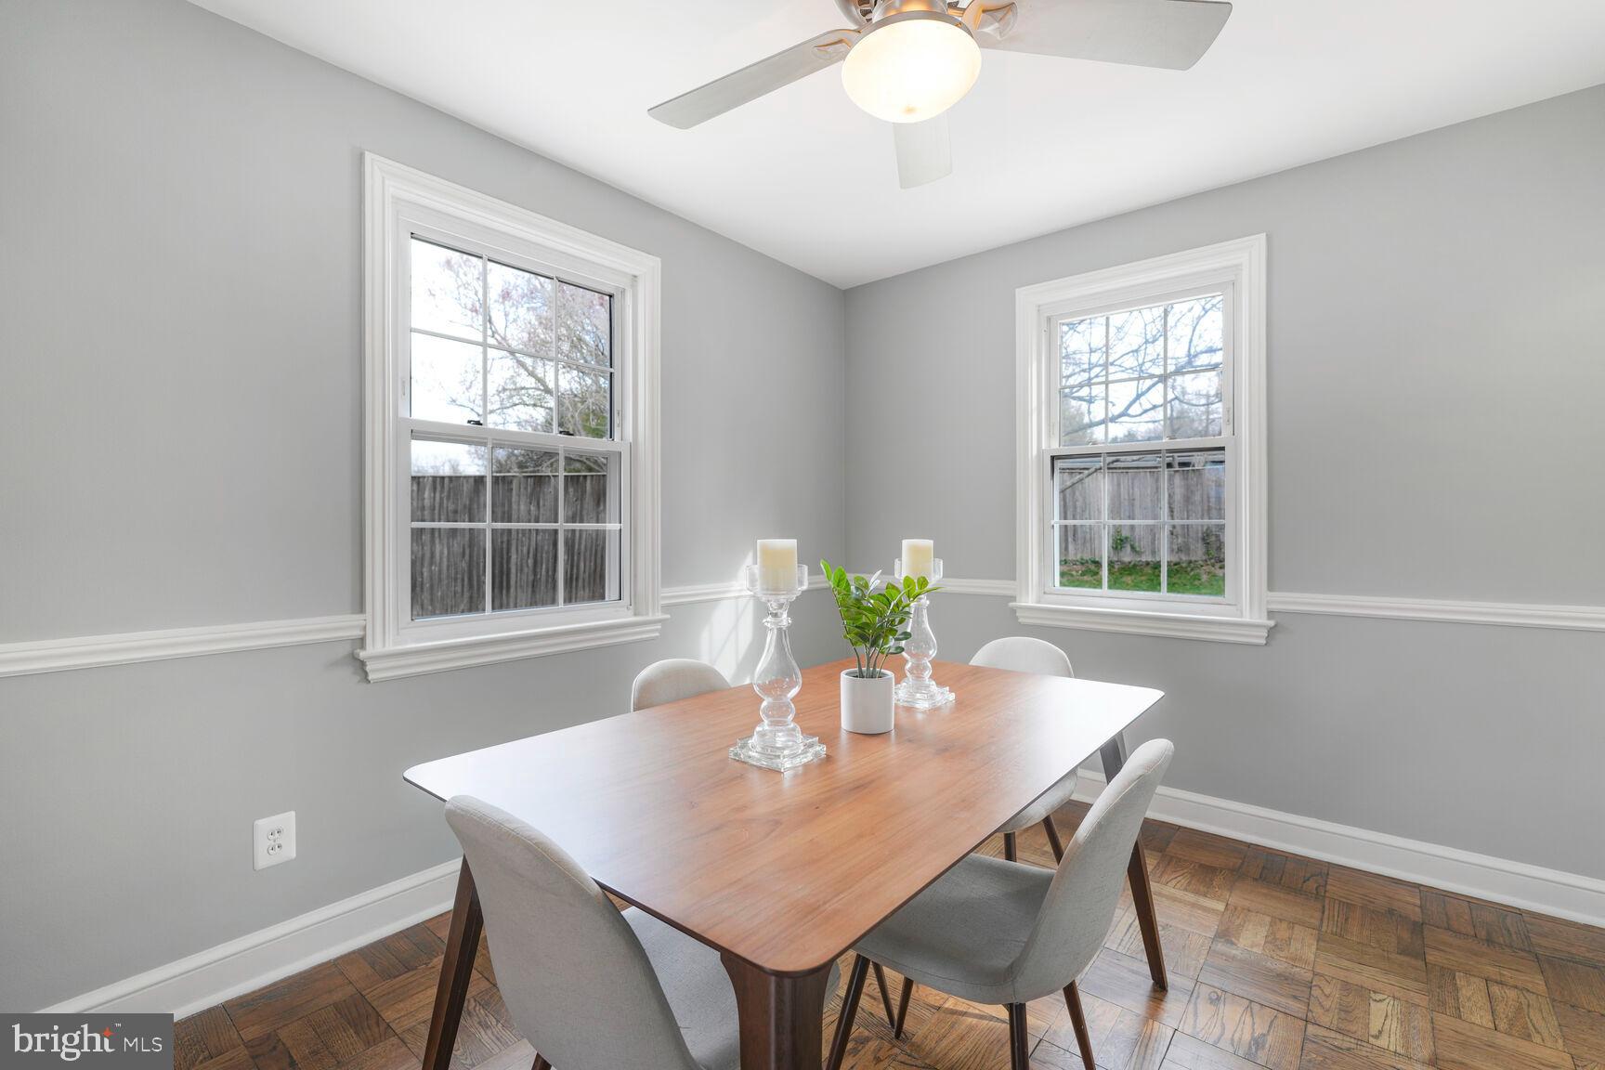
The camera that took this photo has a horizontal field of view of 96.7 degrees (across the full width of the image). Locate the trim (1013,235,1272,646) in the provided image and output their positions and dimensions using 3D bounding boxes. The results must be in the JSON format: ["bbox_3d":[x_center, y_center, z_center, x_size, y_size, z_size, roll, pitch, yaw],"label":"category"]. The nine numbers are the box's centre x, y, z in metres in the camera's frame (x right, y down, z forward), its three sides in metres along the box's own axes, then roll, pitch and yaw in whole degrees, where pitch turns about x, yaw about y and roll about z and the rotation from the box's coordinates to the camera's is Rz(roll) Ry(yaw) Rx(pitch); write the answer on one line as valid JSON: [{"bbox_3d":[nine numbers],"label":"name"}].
[{"bbox_3d":[1.320,-0.346,2.877,0.985,1.485,0.080,0,0,40],"label":"trim"}]

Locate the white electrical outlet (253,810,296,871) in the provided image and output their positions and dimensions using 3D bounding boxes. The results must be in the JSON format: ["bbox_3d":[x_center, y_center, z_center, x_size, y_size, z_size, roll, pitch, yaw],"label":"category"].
[{"bbox_3d":[-1.378,0.801,1.869,0.010,0.122,0.083,0,0,40],"label":"white electrical outlet"}]

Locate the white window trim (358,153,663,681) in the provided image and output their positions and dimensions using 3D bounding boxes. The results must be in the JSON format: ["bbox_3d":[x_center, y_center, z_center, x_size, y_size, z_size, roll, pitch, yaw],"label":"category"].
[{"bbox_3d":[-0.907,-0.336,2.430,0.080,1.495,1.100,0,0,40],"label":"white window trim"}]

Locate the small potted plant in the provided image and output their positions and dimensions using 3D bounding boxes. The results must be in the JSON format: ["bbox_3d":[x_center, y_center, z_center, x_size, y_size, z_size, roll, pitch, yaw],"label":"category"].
[{"bbox_3d":[0.164,0.227,1.496,0.250,0.350,0.215,0,0,0],"label":"small potted plant"}]

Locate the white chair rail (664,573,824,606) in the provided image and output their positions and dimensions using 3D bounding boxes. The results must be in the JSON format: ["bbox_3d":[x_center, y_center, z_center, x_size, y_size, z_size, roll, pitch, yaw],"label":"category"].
[{"bbox_3d":[-0.187,0.241,3.283,0.028,0.070,1.160,0,0,40],"label":"white chair rail"}]

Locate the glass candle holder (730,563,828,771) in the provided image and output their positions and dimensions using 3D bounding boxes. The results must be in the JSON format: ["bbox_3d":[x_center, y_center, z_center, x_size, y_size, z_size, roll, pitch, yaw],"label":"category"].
[{"bbox_3d":[-0.043,0.229,1.291,0.125,0.348,0.125,0,0,40],"label":"glass candle holder"}]

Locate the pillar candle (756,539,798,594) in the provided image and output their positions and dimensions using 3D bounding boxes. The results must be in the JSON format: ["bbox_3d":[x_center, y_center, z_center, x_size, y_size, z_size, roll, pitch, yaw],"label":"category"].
[{"bbox_3d":[-0.043,0.060,1.291,0.074,0.098,0.074,0,0,0],"label":"pillar candle"}]

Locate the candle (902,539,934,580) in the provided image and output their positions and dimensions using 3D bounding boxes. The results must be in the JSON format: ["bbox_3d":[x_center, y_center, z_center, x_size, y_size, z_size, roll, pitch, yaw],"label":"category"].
[{"bbox_3d":[0.277,0.063,1.703,0.074,0.098,0.074,0,0,0],"label":"candle"}]

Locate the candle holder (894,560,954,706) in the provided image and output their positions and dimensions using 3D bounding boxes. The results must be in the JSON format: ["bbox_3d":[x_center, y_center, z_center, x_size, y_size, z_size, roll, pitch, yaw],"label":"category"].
[{"bbox_3d":[0.277,0.228,1.703,0.125,0.348,0.125,0,0,40],"label":"candle holder"}]

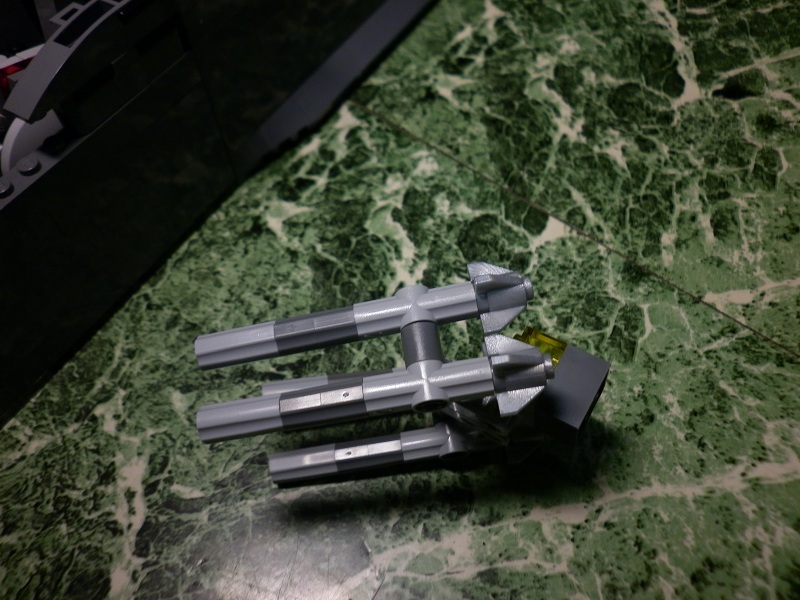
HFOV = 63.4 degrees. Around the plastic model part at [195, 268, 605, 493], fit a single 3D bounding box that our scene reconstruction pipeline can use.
[{"bbox_3d":[0.004,0.018,0.140,0.084,0.051,0.032,-10,61,2],"label":"plastic model part"}]

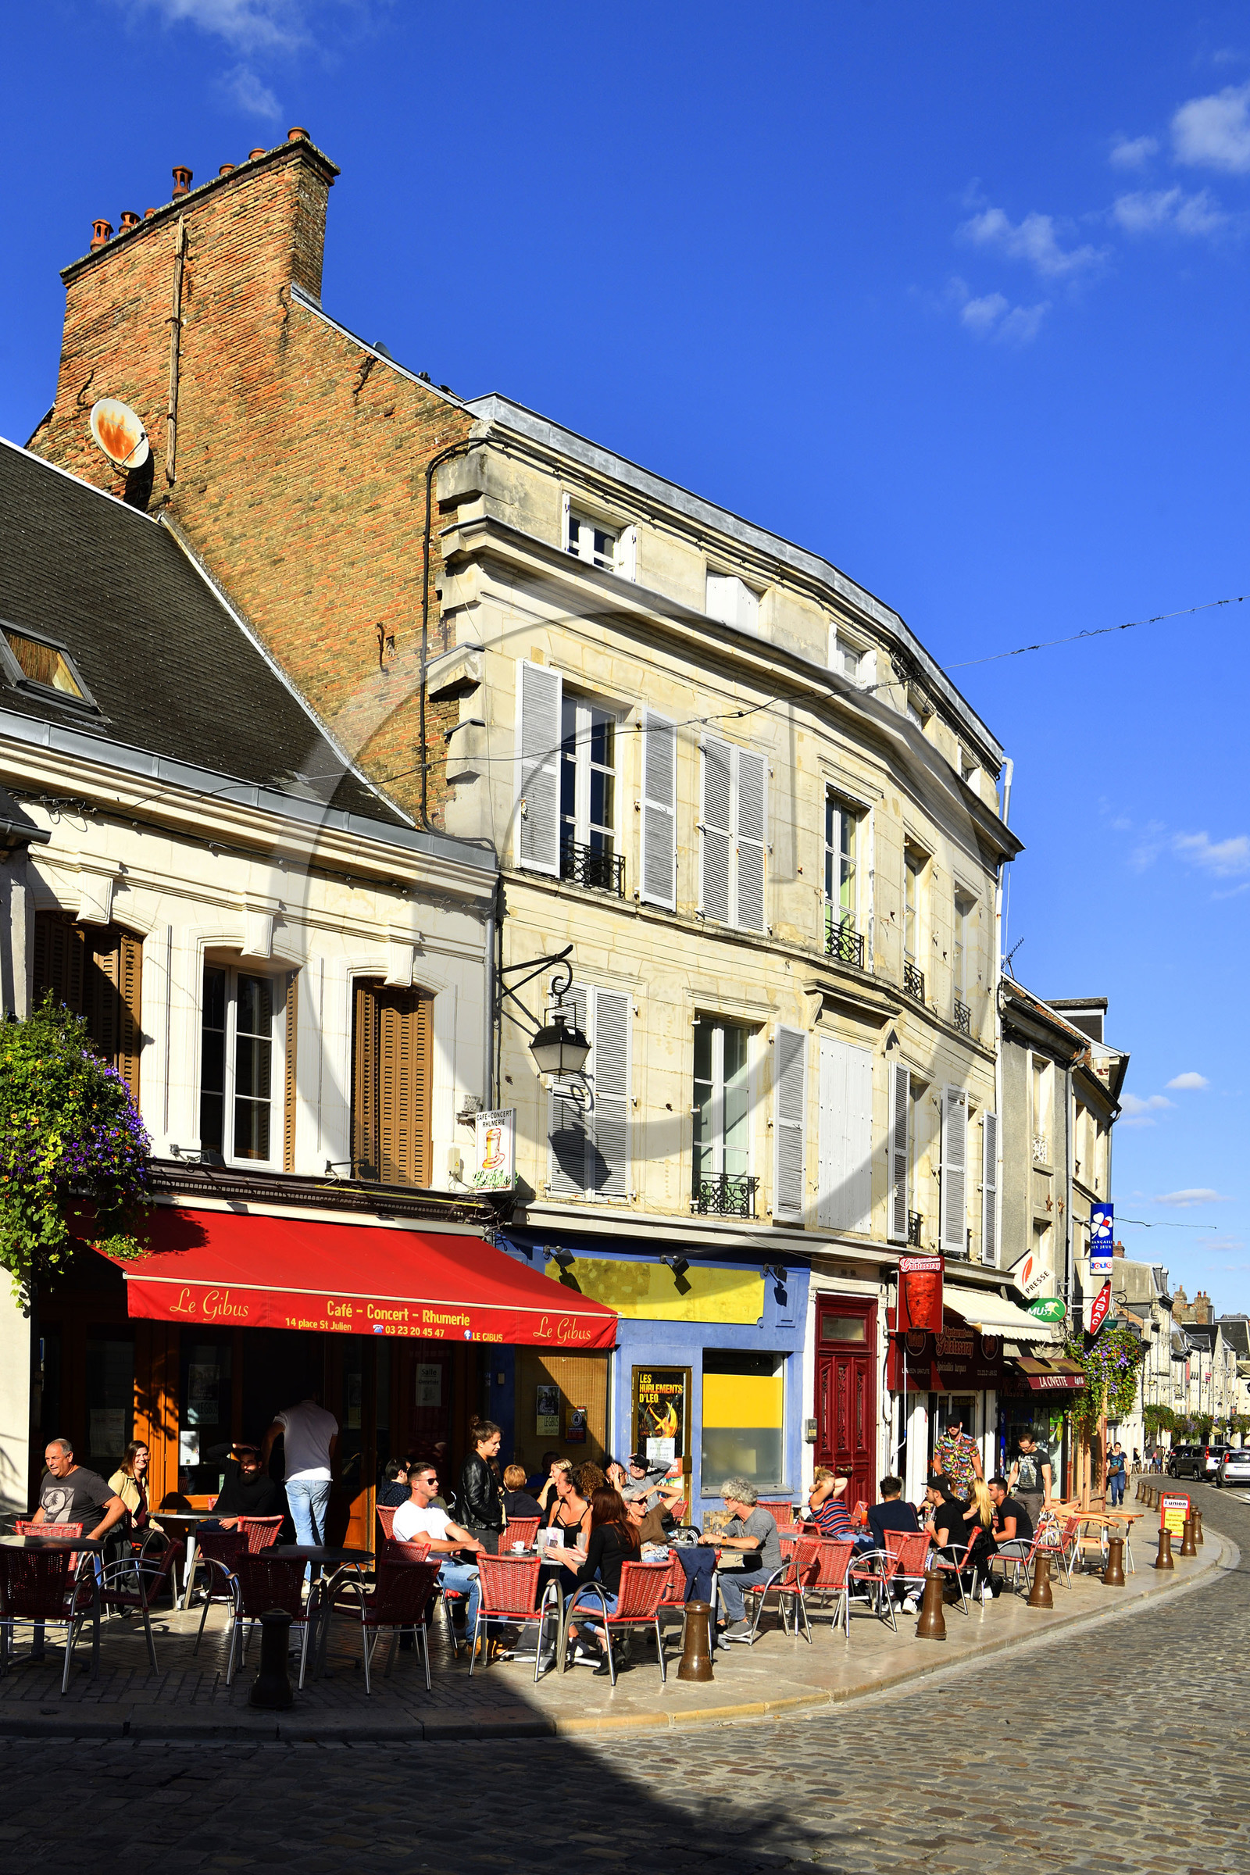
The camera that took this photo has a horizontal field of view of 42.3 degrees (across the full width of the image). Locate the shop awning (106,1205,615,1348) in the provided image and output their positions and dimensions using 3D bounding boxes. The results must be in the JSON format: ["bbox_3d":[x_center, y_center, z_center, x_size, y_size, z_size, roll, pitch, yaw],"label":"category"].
[{"bbox_3d":[-2.141,2.499,12.157,4.400,1.100,1.700,14,-20,-43],"label":"shop awning"}]

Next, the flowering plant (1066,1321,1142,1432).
[{"bbox_3d":[9.795,8.938,33.000,1.450,2.150,1.300,-2,-17,10],"label":"flowering plant"}]

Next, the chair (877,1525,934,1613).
[{"bbox_3d":[2.595,5.858,14.892,0.560,0.800,0.570,-2,-10,19],"label":"chair"}]

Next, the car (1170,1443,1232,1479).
[{"bbox_3d":[29.310,26.642,82.000,1.800,1.680,4.450,1,-13,-4],"label":"car"}]

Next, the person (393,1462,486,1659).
[{"bbox_3d":[-1.329,4.445,11.526,0.780,1.320,0.540,-6,-11,37],"label":"person"}]

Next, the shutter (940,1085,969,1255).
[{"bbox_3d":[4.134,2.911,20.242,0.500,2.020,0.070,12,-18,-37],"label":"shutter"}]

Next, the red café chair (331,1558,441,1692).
[{"bbox_3d":[-1.483,4.195,9.936,0.560,0.760,0.600,11,-19,-31],"label":"red café chair"}]

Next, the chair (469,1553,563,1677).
[{"bbox_3d":[-0.747,4.649,11.100,0.550,0.790,0.560,-5,-14,19],"label":"chair"}]

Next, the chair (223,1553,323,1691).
[{"bbox_3d":[-2.200,4.274,10.098,0.570,0.810,0.570,0,-9,7],"label":"chair"}]

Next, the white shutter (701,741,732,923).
[{"bbox_3d":[1.111,-1.284,19.600,0.520,2.220,0.060,11,-17,-40],"label":"white shutter"}]

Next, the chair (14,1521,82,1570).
[{"bbox_3d":[-3.869,4.234,10.512,0.560,0.760,0.600,1,-16,0],"label":"chair"}]

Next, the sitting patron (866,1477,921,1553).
[{"bbox_3d":[2.555,5.754,15.300,0.520,1.260,0.750,-2,-9,16],"label":"sitting patron"}]

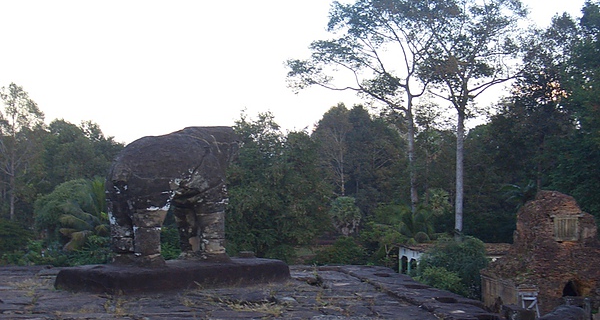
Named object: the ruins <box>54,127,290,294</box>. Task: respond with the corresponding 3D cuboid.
[{"bbox_3d":[-2.010,0.735,18.056,1.488,2.693,3.995,-2,-3,39],"label":"ruins"}]

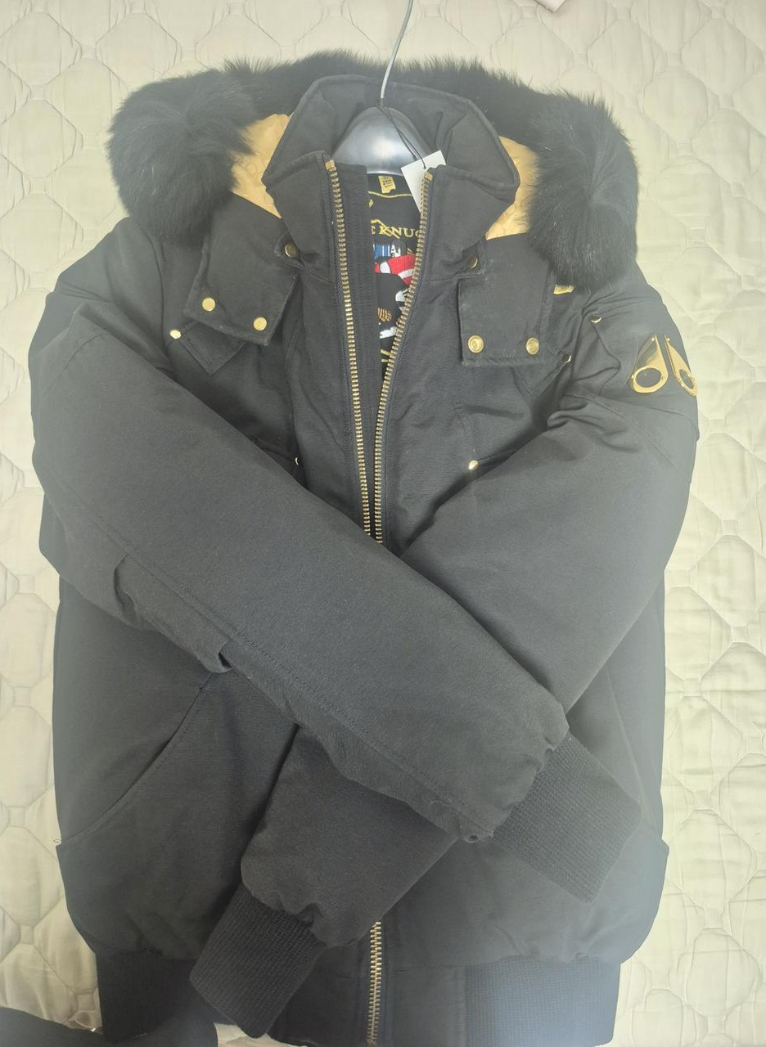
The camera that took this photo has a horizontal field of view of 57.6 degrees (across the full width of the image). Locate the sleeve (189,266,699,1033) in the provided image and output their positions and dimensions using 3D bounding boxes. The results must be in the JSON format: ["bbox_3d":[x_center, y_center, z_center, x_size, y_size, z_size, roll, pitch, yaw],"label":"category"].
[{"bbox_3d":[0.083,0.096,0.585,0.210,0.145,0.710,37,82,4],"label":"sleeve"}]

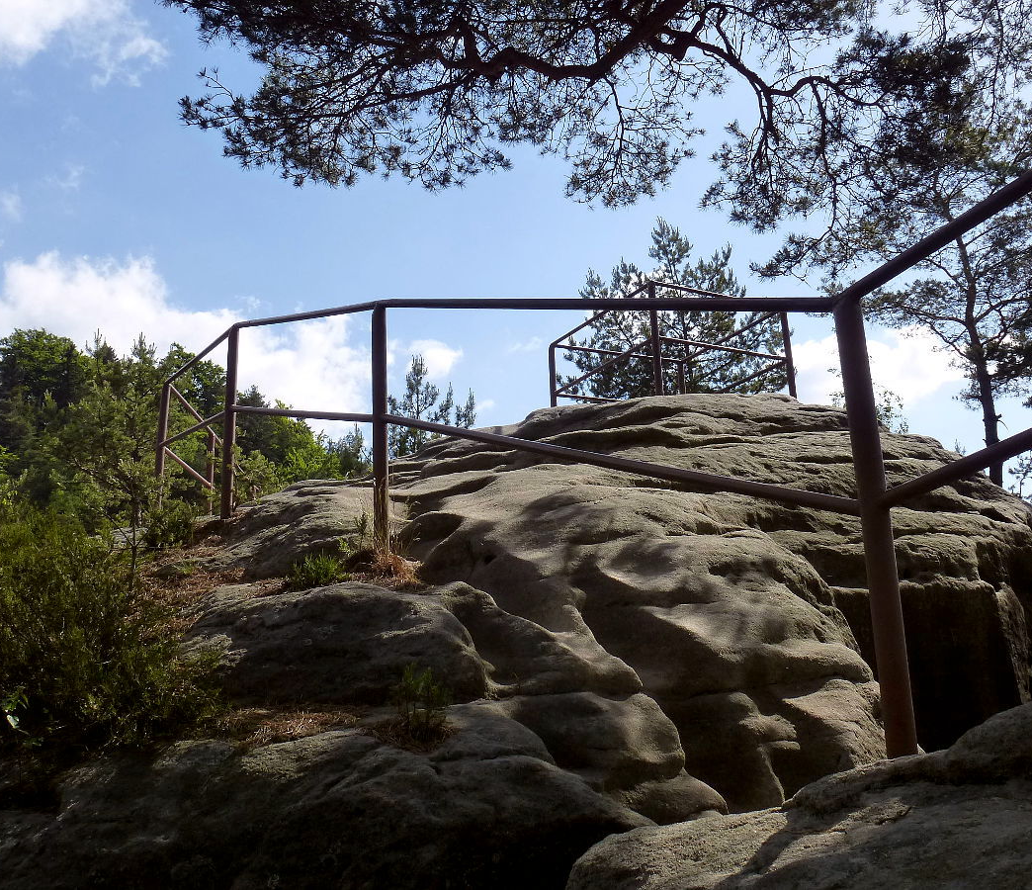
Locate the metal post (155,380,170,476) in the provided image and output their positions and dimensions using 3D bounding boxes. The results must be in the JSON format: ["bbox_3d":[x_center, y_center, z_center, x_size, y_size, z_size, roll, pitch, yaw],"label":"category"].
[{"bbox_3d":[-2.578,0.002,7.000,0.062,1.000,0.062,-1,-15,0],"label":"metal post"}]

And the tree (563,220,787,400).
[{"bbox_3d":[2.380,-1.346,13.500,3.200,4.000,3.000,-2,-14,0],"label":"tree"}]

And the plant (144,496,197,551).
[{"bbox_3d":[-1.980,0.451,5.500,0.310,0.310,0.300,-2,-14,0],"label":"plant"}]

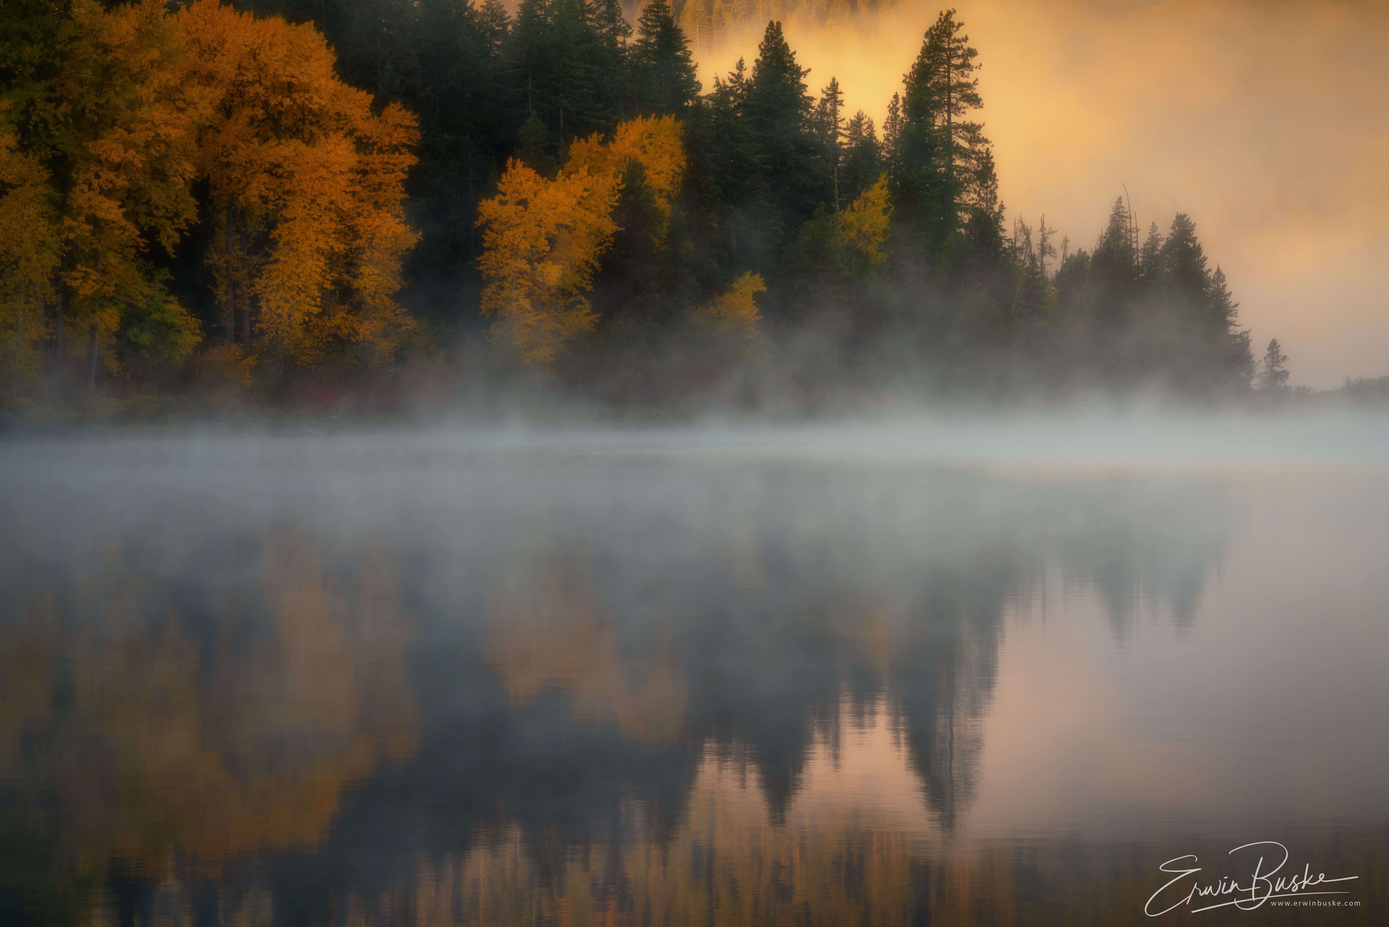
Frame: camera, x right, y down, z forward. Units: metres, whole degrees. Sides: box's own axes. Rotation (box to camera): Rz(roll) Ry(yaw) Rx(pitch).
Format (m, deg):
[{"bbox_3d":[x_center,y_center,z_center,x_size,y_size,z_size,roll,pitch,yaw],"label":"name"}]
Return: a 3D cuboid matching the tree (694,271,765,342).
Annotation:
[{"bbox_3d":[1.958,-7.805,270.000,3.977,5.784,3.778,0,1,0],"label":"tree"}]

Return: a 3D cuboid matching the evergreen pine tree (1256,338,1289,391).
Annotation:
[{"bbox_3d":[41.631,-6.836,350.000,2.421,4.374,2.349,0,1,0],"label":"evergreen pine tree"}]

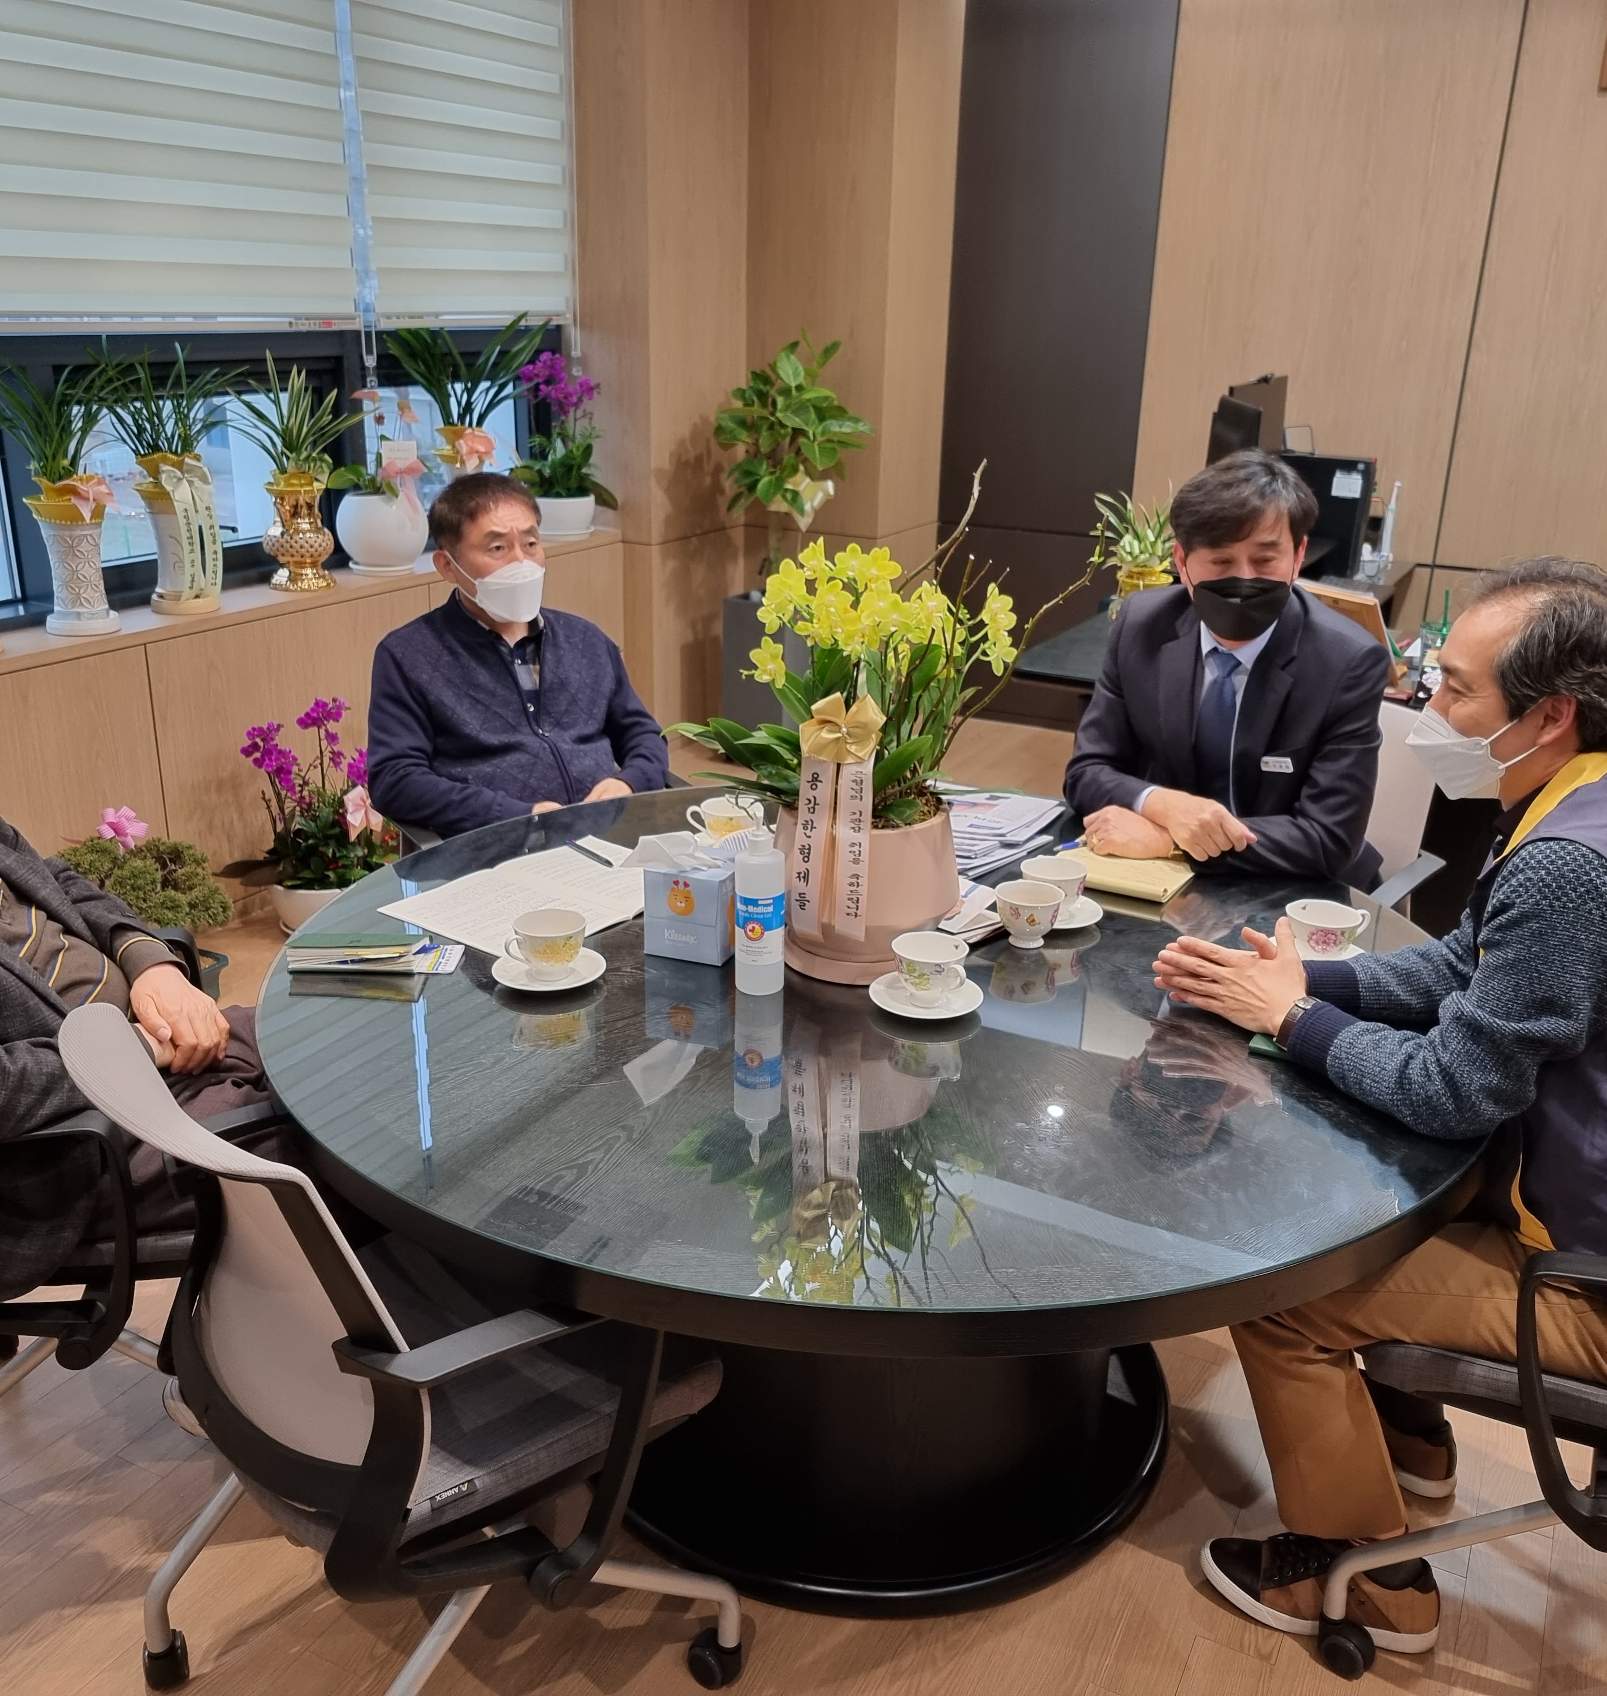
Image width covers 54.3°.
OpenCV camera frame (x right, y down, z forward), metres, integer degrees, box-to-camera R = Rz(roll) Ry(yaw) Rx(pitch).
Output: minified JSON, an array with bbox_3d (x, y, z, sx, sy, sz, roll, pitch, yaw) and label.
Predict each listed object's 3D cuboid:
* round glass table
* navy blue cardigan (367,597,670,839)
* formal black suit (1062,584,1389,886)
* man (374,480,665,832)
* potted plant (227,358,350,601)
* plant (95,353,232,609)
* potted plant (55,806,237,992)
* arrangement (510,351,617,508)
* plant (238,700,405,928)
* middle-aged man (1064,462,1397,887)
[{"bbox_3d":[0.093,0.485,2.299,1.635,0.718,1.635,1,19,0],"label":"round glass table"},{"bbox_3d":[-0.509,-0.173,2.908,0.570,0.580,0.430,-9,22,-27],"label":"navy blue cardigan"},{"bbox_3d":[0.713,-0.133,2.692,0.560,0.610,0.460,12,22,29],"label":"formal black suit"},{"bbox_3d":[-0.400,0.007,2.780,0.570,1.285,0.740,-12,23,-34],"label":"man"},{"bbox_3d":[-1.374,-1.016,4.221,0.320,0.600,0.320,11,21,26],"label":"potted plant"},{"bbox_3d":[-1.604,-0.913,3.911,0.350,0.640,0.360,11,22,26],"label":"plant"},{"bbox_3d":[-1.534,0.140,3.591,0.360,0.480,0.420,11,22,26],"label":"potted plant"},{"bbox_3d":[-0.826,-1.409,5.254,0.340,0.510,0.370,1,19,0],"label":"arrangement"},{"bbox_3d":[-1.253,-0.093,4.056,0.400,0.620,0.430,1,19,0],"label":"plant"},{"bbox_3d":[0.734,-0.010,2.844,0.560,1.340,0.660,14,23,32],"label":"middle-aged man"}]

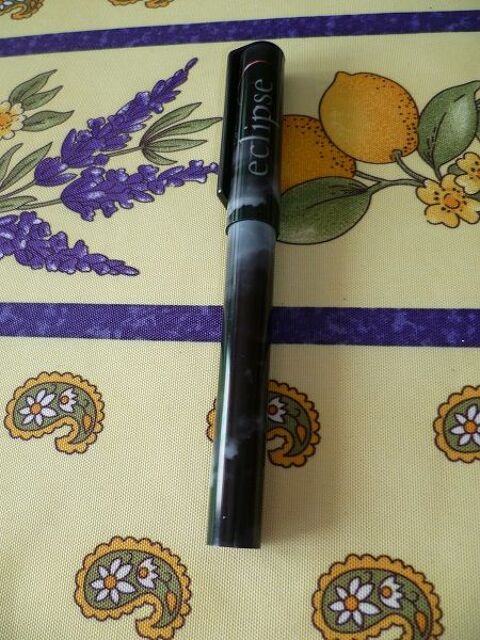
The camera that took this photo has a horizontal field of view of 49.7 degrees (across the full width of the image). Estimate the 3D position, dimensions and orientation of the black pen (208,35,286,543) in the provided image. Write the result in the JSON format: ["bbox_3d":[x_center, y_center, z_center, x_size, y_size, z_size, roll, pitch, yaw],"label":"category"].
[{"bbox_3d":[0.002,-0.016,0.132,0.017,0.014,0.135,1,69,8],"label":"black pen"}]

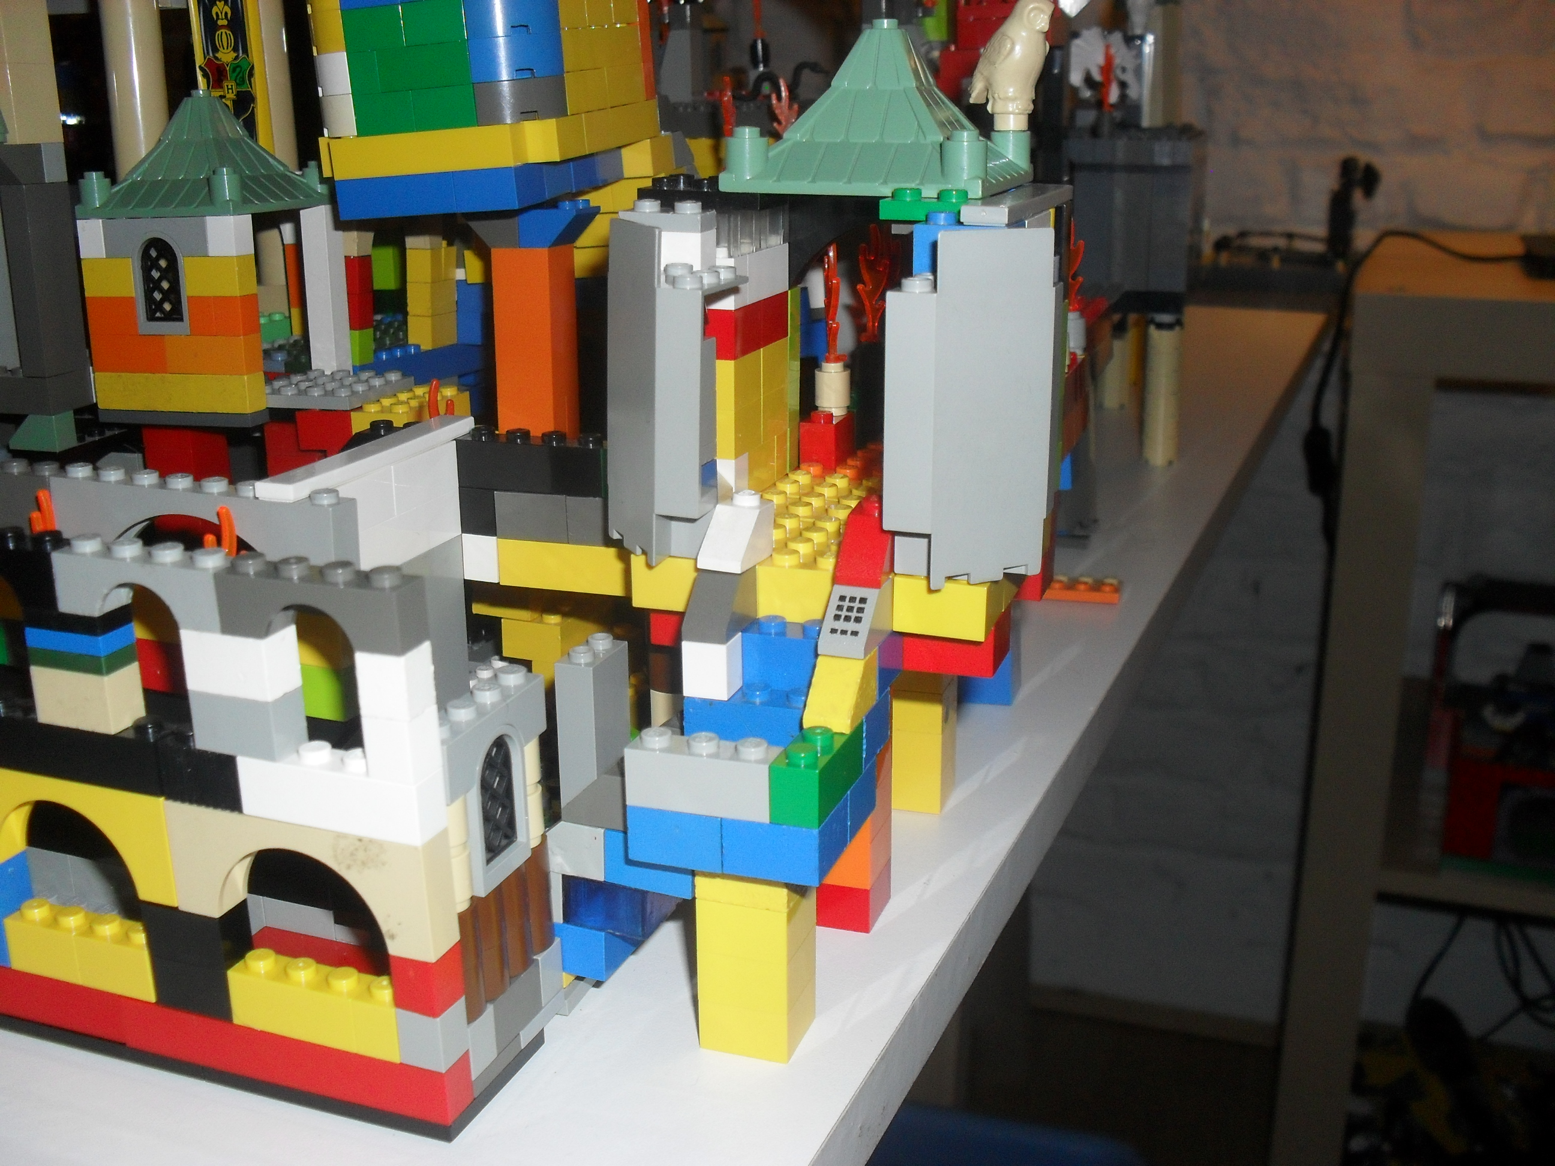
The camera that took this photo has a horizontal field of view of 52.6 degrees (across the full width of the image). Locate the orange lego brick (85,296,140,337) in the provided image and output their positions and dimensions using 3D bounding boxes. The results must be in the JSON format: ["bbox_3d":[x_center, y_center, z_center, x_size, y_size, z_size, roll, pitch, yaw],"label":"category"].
[{"bbox_3d":[-0.169,-0.070,0.407,0.016,0.011,0.008,5,17,19],"label":"orange lego brick"}]

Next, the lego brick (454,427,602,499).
[{"bbox_3d":[-0.048,-0.024,0.317,0.032,0.011,0.008,4,17,18],"label":"lego brick"}]

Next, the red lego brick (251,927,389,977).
[{"bbox_3d":[-0.077,0.067,0.286,0.032,0.011,0.008,6,18,21],"label":"red lego brick"}]

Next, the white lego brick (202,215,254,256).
[{"bbox_3d":[-0.132,-0.084,0.381,0.008,0.010,0.008,4,15,18],"label":"white lego brick"}]

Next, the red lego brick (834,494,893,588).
[{"bbox_3d":[0.016,-0.006,0.267,0.008,0.011,0.016,5,17,19],"label":"red lego brick"}]

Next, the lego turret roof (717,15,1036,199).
[{"bbox_3d":[0.020,-0.089,0.293,0.048,0.030,0.048,6,19,18],"label":"lego turret roof"}]

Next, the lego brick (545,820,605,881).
[{"bbox_3d":[-0.034,0.043,0.269,0.016,0.010,0.010,5,17,20],"label":"lego brick"}]

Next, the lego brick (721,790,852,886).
[{"bbox_3d":[0.002,0.039,0.250,0.016,0.011,0.016,5,17,19],"label":"lego brick"}]

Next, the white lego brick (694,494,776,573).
[{"bbox_3d":[-0.007,-0.009,0.275,0.008,0.011,0.016,5,17,19],"label":"white lego brick"}]

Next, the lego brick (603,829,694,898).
[{"bbox_3d":[-0.020,0.045,0.269,0.016,0.011,0.012,4,17,18],"label":"lego brick"}]

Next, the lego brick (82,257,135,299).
[{"bbox_3d":[-0.167,-0.078,0.398,0.016,0.010,0.008,5,17,18],"label":"lego brick"}]

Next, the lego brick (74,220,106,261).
[{"bbox_3d":[-0.169,-0.087,0.394,0.008,0.010,0.008,4,15,18],"label":"lego brick"}]

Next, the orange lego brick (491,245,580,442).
[{"bbox_3d":[-0.063,-0.065,0.413,0.016,0.049,0.016,4,16,16],"label":"orange lego brick"}]

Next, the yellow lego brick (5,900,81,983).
[{"bbox_3d":[-0.123,0.060,0.270,0.016,0.011,0.008,5,17,20],"label":"yellow lego brick"}]

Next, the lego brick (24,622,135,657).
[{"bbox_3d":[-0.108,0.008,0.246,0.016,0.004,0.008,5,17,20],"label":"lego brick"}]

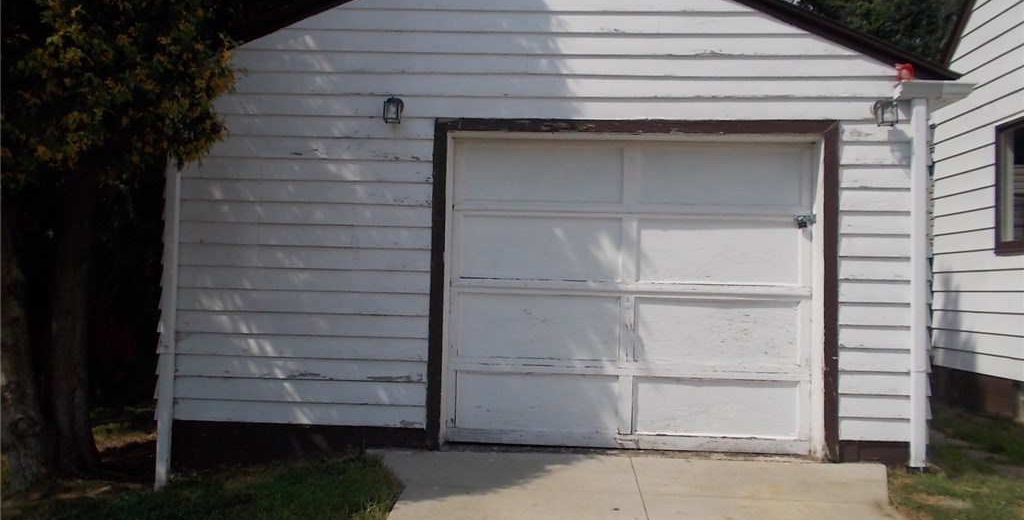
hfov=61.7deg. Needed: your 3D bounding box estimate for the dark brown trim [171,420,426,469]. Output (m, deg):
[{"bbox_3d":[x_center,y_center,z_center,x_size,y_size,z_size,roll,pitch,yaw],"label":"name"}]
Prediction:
[{"bbox_3d":[-1.409,1.240,5.693,1.712,0.313,0.070,1,-3,3],"label":"dark brown trim"}]

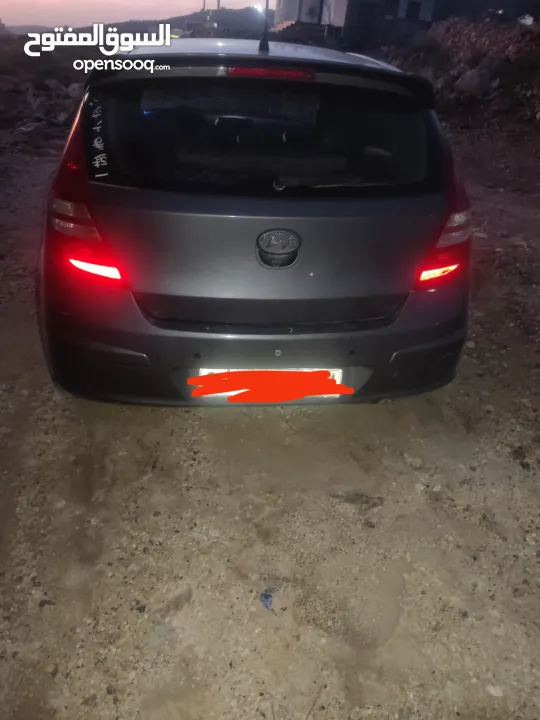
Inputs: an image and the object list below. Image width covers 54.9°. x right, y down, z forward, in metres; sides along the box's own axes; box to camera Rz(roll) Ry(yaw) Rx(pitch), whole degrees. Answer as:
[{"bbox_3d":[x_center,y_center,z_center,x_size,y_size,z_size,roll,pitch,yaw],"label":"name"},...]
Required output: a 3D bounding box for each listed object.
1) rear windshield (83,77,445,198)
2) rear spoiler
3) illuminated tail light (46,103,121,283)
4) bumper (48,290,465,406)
[{"bbox_3d":[0.018,-0.746,1.739,1.230,0.420,0.130,-1,-7,-8],"label":"rear windshield"},{"bbox_3d":[0.011,-0.955,1.769,1.250,0.150,0.250,-1,31,-8],"label":"rear spoiler"},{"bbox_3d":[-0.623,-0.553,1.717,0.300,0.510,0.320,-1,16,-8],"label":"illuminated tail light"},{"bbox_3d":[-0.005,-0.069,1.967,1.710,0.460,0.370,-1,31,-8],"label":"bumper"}]

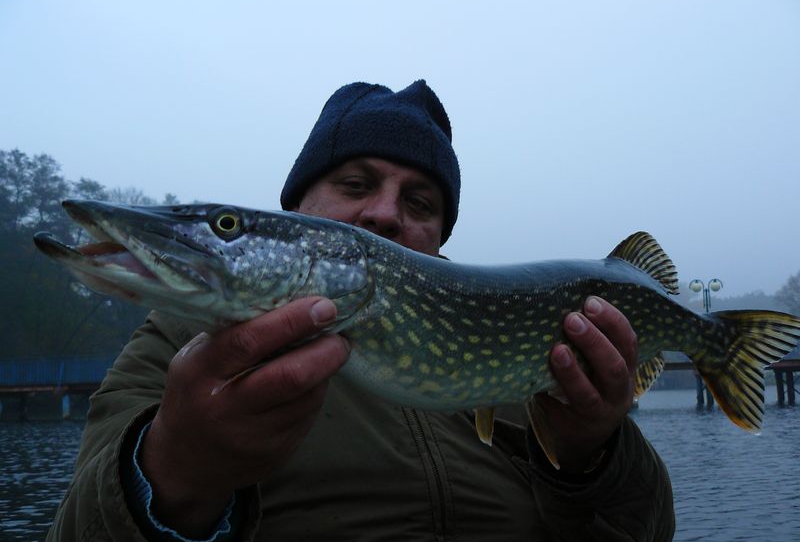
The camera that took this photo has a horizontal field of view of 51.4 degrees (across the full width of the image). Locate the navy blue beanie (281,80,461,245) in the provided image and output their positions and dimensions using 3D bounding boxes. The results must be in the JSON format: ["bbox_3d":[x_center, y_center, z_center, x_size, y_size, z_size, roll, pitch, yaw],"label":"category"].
[{"bbox_3d":[-0.029,-0.118,0.905,0.195,0.185,0.230,15,-12,-3],"label":"navy blue beanie"}]

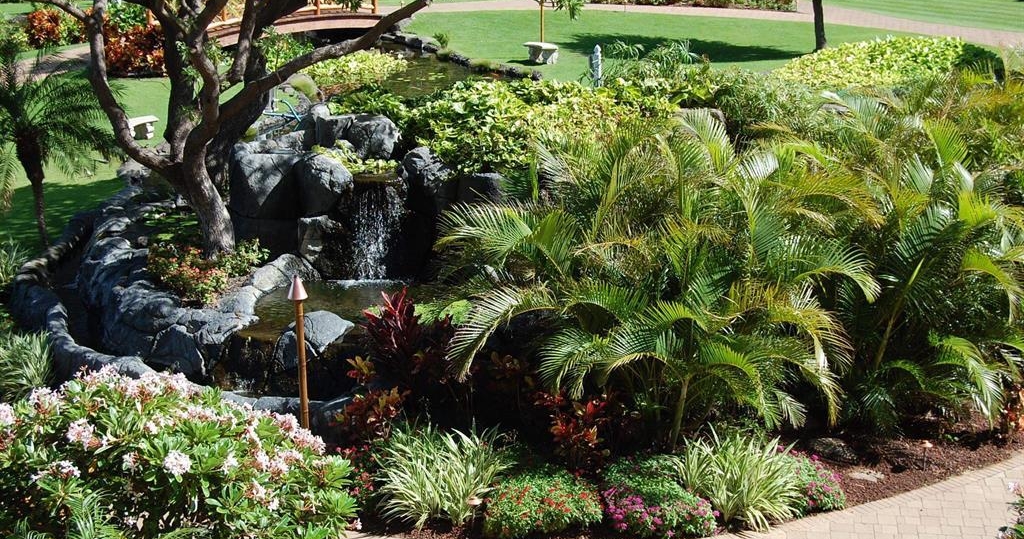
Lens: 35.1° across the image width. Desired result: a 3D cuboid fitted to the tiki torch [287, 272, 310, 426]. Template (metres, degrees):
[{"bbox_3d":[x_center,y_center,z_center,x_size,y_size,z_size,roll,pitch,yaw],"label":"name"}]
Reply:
[{"bbox_3d":[-2.459,1.103,19.000,0.235,2.300,0.235,-1,20,0],"label":"tiki torch"}]

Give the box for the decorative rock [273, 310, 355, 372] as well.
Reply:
[{"bbox_3d":[-2.563,0.917,20.900,1.040,0.550,0.750,-1,20,0],"label":"decorative rock"}]

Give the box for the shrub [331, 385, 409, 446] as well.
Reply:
[{"bbox_3d":[-1.696,1.798,19.400,0.900,0.650,0.750,-1,20,0],"label":"shrub"}]

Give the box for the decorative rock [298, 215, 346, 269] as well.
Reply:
[{"bbox_3d":[-2.728,-0.403,23.300,0.660,0.650,0.500,-1,20,0],"label":"decorative rock"}]

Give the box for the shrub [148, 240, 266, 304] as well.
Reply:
[{"bbox_3d":[-3.930,-0.050,20.850,1.550,0.560,1.250,-4,20,-11],"label":"shrub"}]

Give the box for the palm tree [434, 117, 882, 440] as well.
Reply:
[{"bbox_3d":[1.600,0.100,17.800,4.800,3.600,3.900,2,19,5],"label":"palm tree"}]

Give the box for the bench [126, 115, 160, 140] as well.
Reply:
[{"bbox_3d":[-6.963,-2.667,30.500,0.350,0.380,0.850,16,26,39],"label":"bench"}]

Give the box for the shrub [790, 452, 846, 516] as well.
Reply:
[{"bbox_3d":[3.120,2.170,16.720,0.680,0.480,0.720,4,20,11],"label":"shrub"}]

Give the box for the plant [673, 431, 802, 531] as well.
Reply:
[{"bbox_3d":[2.260,2.090,16.350,1.300,0.850,1.150,3,19,8],"label":"plant"}]

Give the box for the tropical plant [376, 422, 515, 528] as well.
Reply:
[{"bbox_3d":[-0.766,2.337,18.100,1.500,0.680,1.150,-1,20,0],"label":"tropical plant"}]

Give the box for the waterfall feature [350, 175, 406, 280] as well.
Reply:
[{"bbox_3d":[-1.897,-0.597,23.000,0.800,1.500,0.450,-1,20,0],"label":"waterfall feature"}]

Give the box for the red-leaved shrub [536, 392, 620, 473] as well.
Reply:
[{"bbox_3d":[0.700,1.750,17.400,0.920,0.880,0.850,1,19,2],"label":"red-leaved shrub"}]

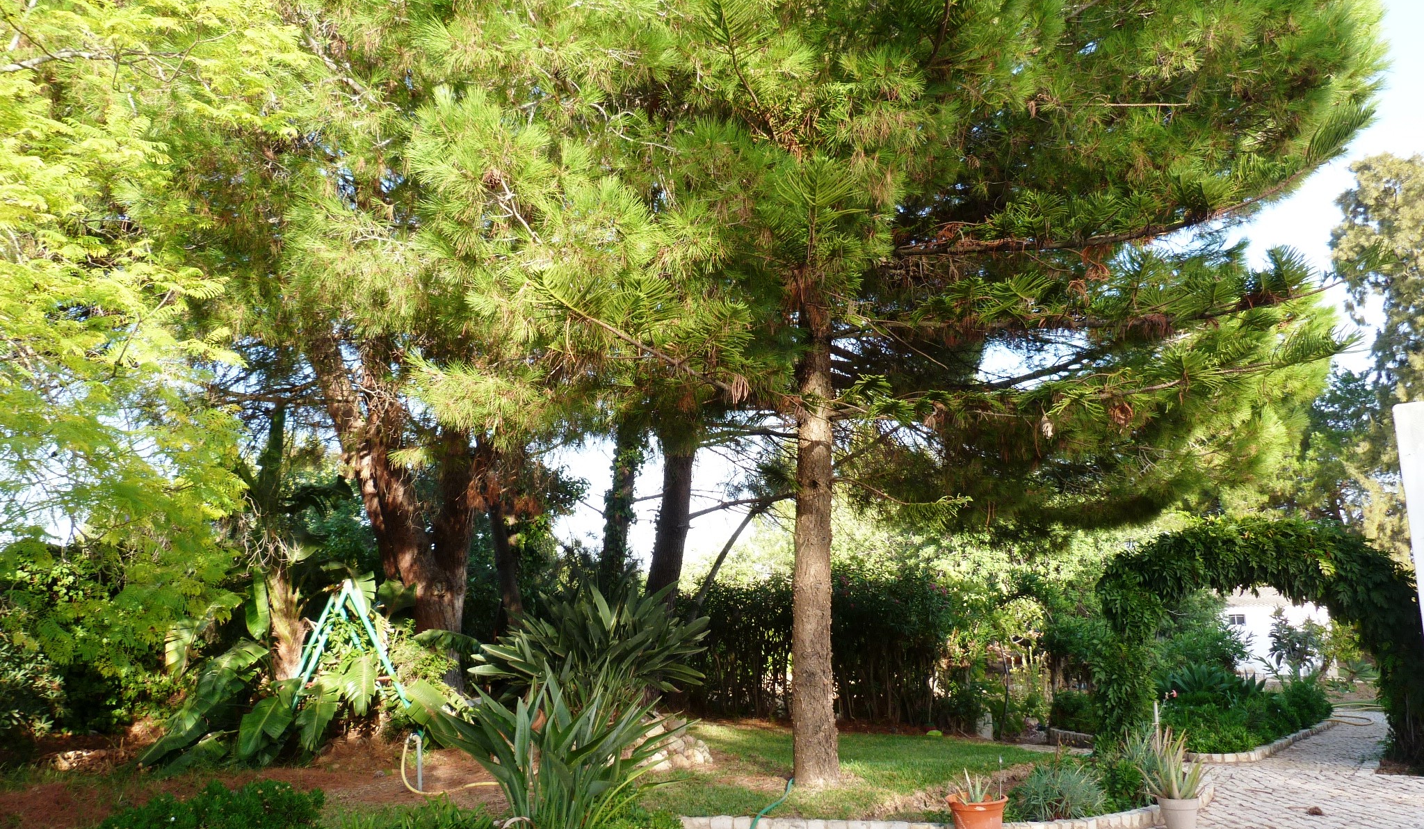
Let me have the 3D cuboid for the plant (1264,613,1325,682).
[{"bbox_3d":[11.640,4.663,20.484,1.220,1.470,1.100,0,-11,0],"label":"plant"}]

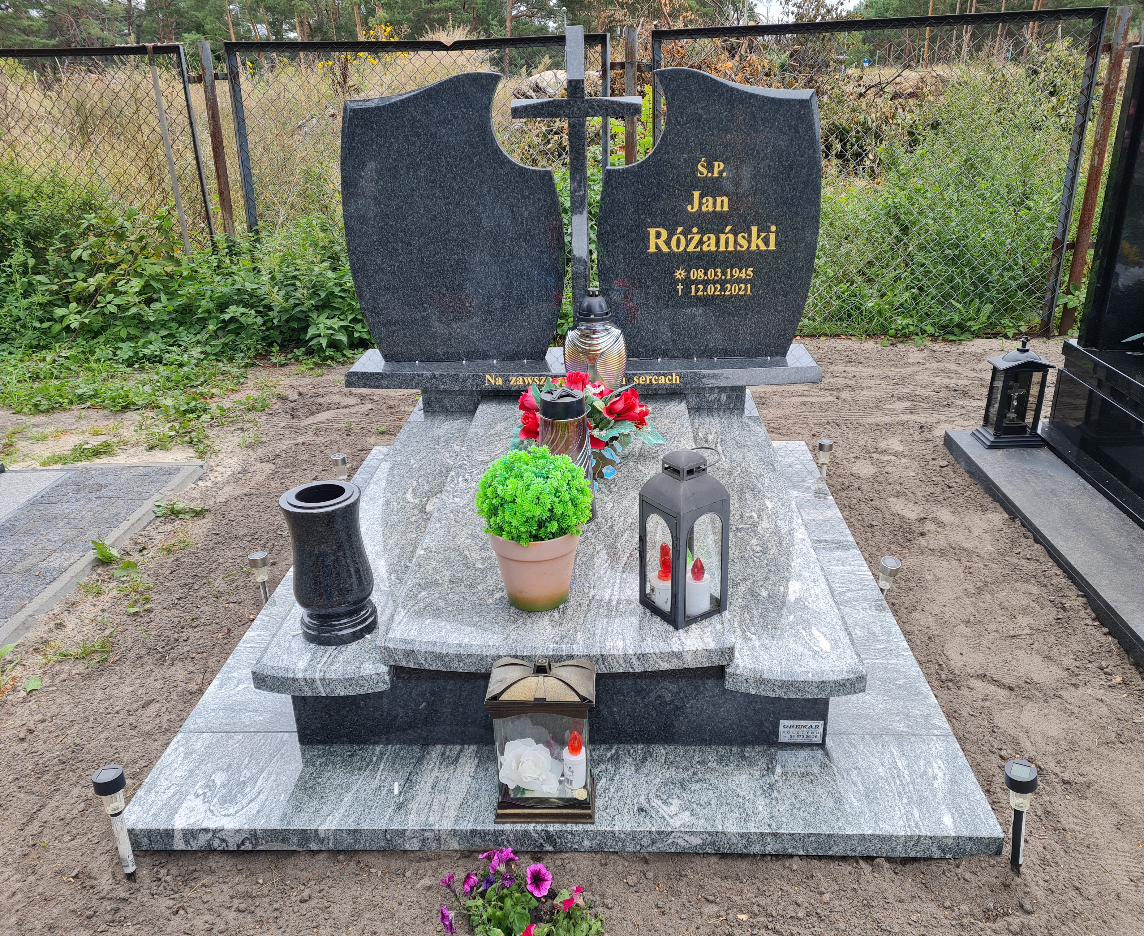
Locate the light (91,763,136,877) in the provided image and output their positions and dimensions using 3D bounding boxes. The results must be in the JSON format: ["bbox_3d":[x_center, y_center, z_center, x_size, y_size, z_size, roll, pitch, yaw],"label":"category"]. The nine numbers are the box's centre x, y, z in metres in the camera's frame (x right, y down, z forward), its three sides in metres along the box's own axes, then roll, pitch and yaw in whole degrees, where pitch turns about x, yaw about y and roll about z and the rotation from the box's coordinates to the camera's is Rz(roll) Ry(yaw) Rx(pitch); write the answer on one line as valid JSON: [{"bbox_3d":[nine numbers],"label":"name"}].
[{"bbox_3d":[-0.953,0.754,1.973,0.064,0.286,0.064,1,22,3],"label":"light"}]

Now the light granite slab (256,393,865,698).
[{"bbox_3d":[0.005,0.076,3.081,1.426,0.141,2.079,-1,22,3],"label":"light granite slab"}]

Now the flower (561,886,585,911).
[{"bbox_3d":[0.002,0.806,1.756,0.047,0.046,0.042,-3,24,-2],"label":"flower"}]

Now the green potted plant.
[{"bbox_3d":[-0.084,0.137,2.163,0.265,0.360,0.262,-1,24,3],"label":"green potted plant"}]

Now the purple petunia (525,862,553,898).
[{"bbox_3d":[-0.062,0.784,1.783,0.053,0.064,0.042,-5,24,-6],"label":"purple petunia"}]

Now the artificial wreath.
[{"bbox_3d":[0.046,-0.146,2.877,0.475,0.300,0.340,-1,24,3],"label":"artificial wreath"}]

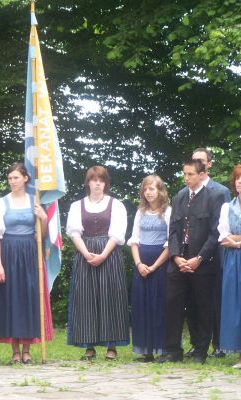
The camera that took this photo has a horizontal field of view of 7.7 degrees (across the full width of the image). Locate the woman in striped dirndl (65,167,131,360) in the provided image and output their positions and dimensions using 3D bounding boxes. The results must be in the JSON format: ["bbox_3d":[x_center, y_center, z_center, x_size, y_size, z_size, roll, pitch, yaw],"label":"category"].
[{"bbox_3d":[-0.195,0.562,15.950,0.540,1.717,0.460,0,0,-2],"label":"woman in striped dirndl"}]

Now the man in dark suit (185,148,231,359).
[{"bbox_3d":[0.755,0.478,16.100,0.490,1.876,0.340,0,1,25],"label":"man in dark suit"}]

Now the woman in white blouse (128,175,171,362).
[{"bbox_3d":[0.273,0.603,15.850,0.430,1.654,0.380,0,0,12],"label":"woman in white blouse"}]

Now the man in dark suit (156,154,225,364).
[{"bbox_3d":[0.607,0.537,15.620,0.500,1.777,0.370,0,1,28],"label":"man in dark suit"}]

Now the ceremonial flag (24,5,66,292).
[{"bbox_3d":[-0.656,-0.450,15.750,0.370,2.517,0.350,-2,0,0],"label":"ceremonial flag"}]

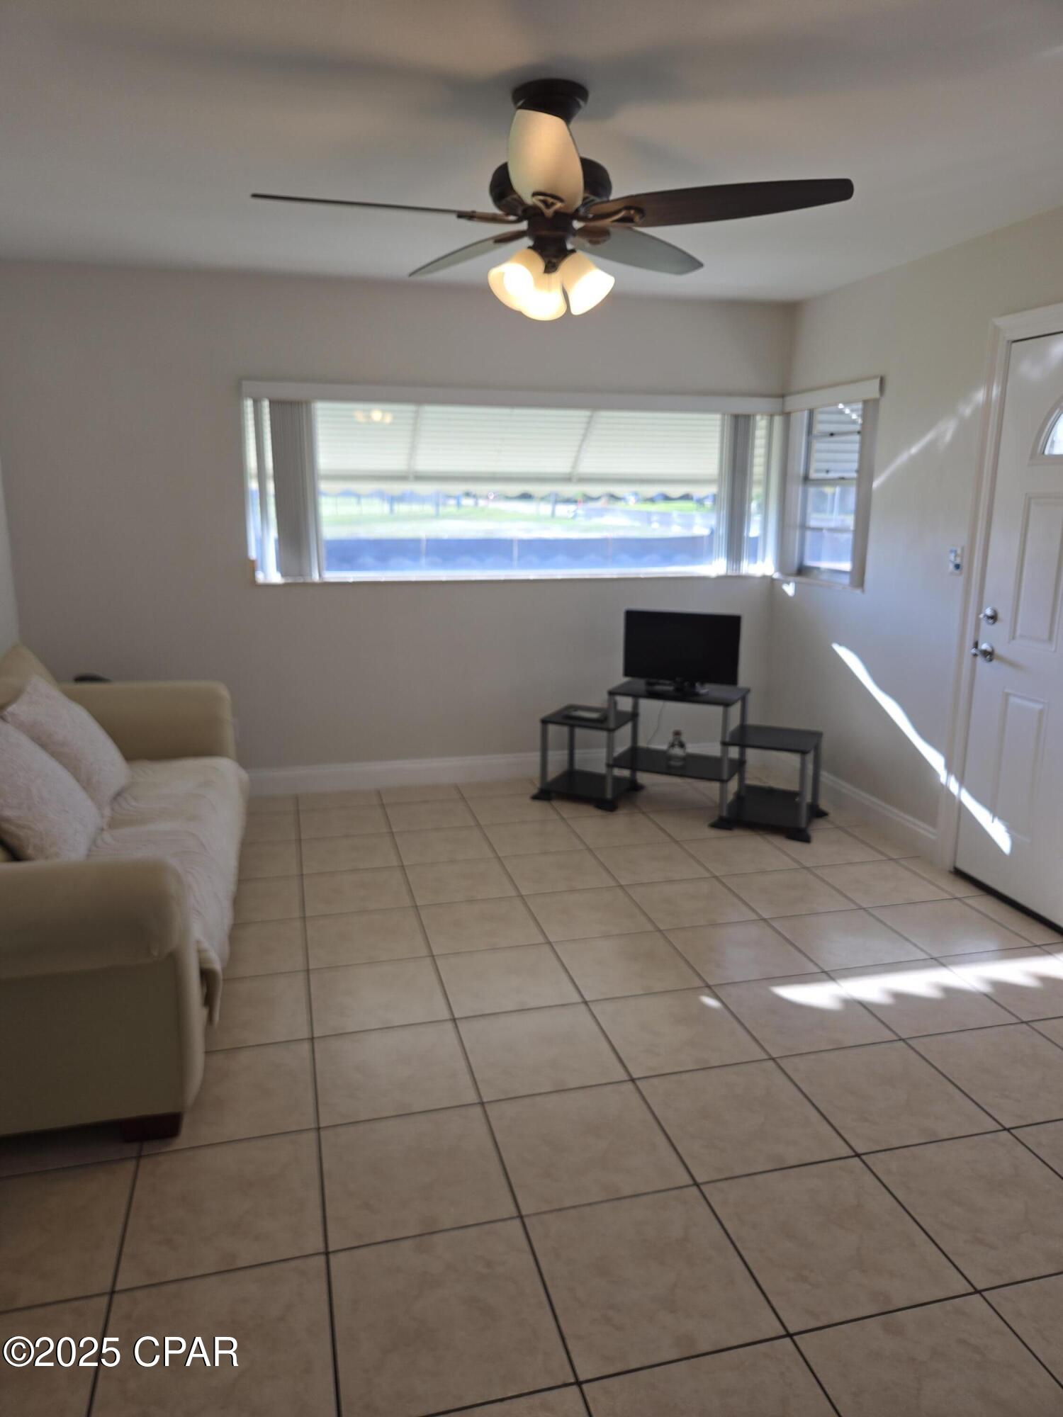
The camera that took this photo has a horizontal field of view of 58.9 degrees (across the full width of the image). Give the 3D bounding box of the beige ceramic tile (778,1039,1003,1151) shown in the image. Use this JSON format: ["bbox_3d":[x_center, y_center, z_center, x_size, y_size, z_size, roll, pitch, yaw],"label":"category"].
[{"bbox_3d":[0.901,0.987,2.423,0.396,0.010,0.396,-3,13,-14],"label":"beige ceramic tile"}]

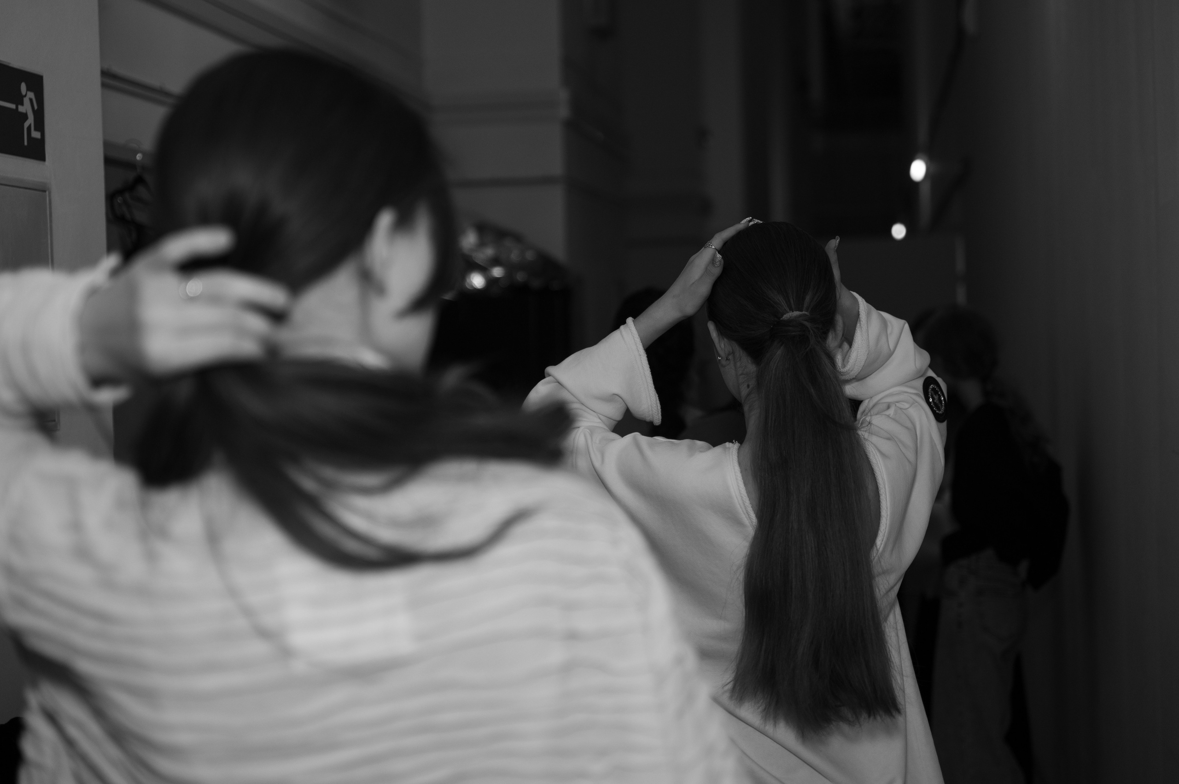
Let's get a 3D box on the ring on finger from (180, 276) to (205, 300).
[{"bbox_3d":[-0.268,-0.069,1.280,0.005,0.020,0.020,6,-16,-12],"label":"ring on finger"}]

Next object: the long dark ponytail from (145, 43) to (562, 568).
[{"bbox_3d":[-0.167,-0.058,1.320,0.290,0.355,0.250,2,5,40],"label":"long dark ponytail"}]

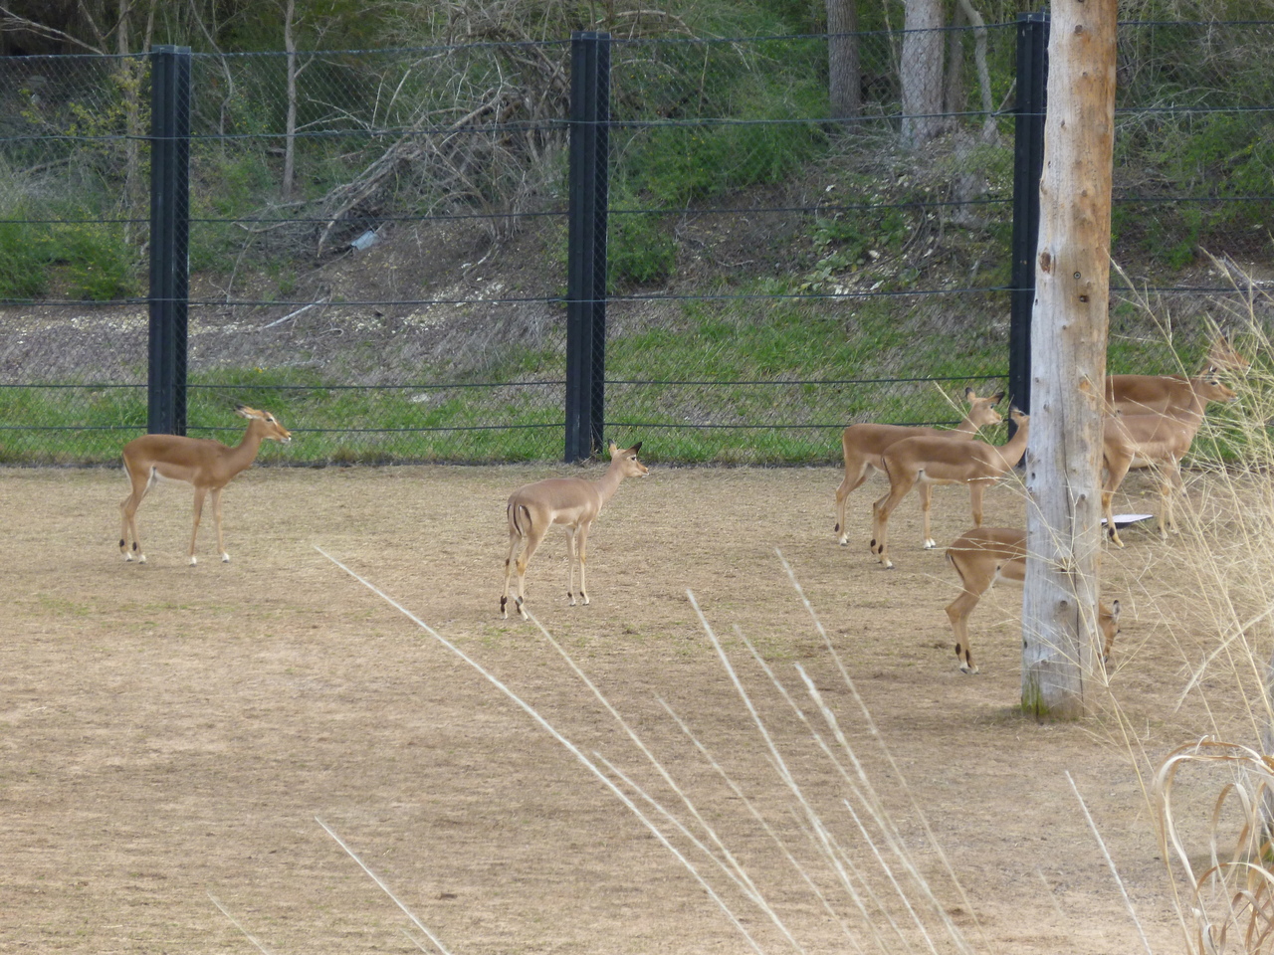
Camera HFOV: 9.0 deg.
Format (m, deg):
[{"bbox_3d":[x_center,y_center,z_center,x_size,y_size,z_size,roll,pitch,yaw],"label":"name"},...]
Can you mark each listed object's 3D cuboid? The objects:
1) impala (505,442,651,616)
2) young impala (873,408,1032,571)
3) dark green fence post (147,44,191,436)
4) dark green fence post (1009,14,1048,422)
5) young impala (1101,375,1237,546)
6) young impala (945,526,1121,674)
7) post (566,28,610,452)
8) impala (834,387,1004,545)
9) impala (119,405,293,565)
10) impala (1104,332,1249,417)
[{"bbox_3d":[-0.383,0.322,49.625,1.000,1.050,0.340,-4,7,-44],"label":"impala"},{"bbox_3d":[2.038,0.064,50.286,1.170,1.000,0.300,1,5,-2],"label":"young impala"},{"bbox_3d":[-3.433,-1.634,59.479,0.200,3.085,0.200,4,6,31],"label":"dark green fence post"},{"bbox_3d":[2.685,-1.631,55.515,0.200,3.105,0.200,4,6,31],"label":"dark green fence post"},{"bbox_3d":[3.284,-0.135,50.873,1.000,1.080,0.310,-2,6,-29],"label":"young impala"},{"bbox_3d":[2.224,0.690,45.487,0.980,0.830,0.270,1,5,0],"label":"young impala"},{"bbox_3d":[-0.350,-1.636,57.482,0.200,3.067,0.200,4,6,31],"label":"post"},{"bbox_3d":[1.797,-0.065,51.554,1.070,1.010,0.320,1,5,6],"label":"impala"},{"bbox_3d":[-2.842,0.048,53.478,1.130,1.040,0.290,1,5,-1],"label":"impala"},{"bbox_3d":[3.461,-0.406,53.052,1.100,1.050,0.300,1,5,2],"label":"impala"}]

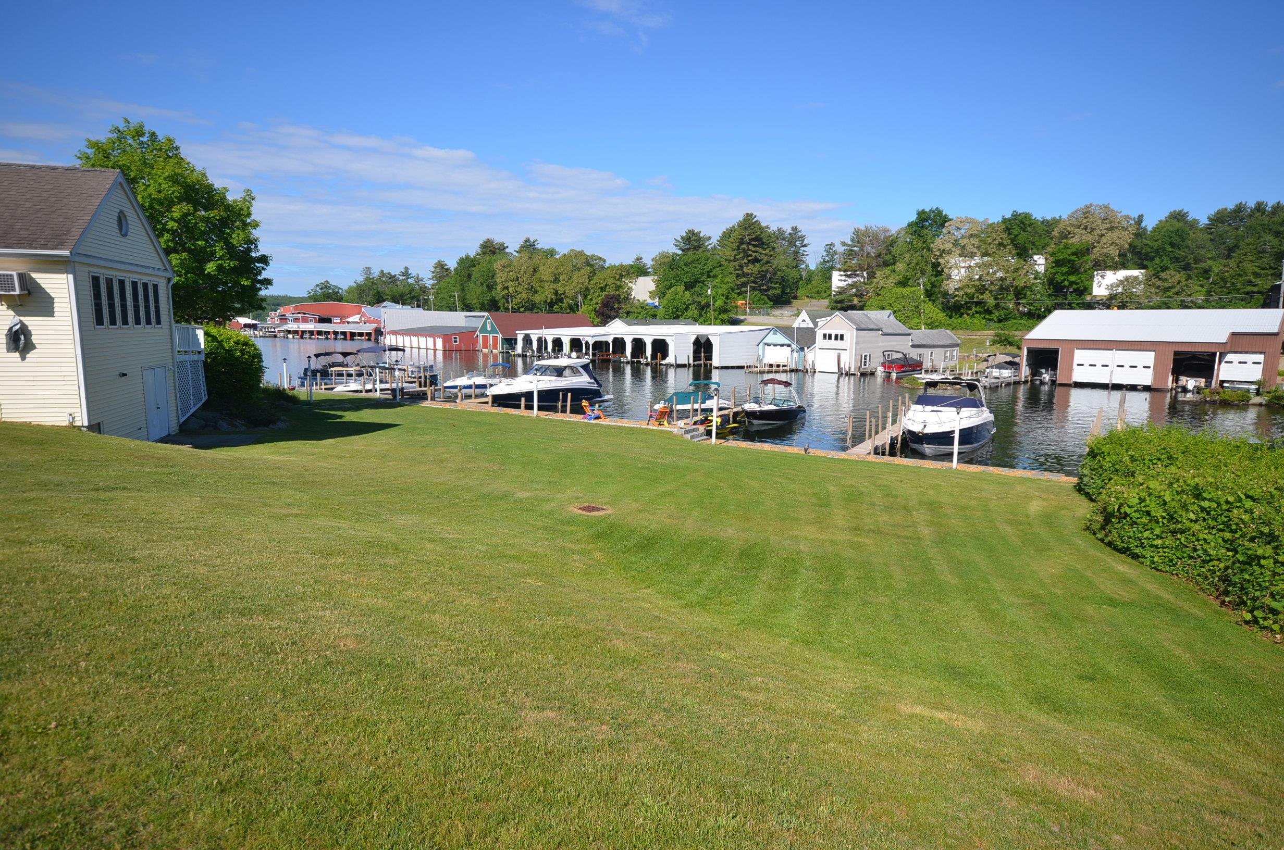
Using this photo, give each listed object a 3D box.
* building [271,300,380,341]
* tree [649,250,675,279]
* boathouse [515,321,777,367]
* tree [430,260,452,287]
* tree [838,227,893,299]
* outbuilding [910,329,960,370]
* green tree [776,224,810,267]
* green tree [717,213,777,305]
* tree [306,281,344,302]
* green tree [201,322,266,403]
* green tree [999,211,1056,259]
[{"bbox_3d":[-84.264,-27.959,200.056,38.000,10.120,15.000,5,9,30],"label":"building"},{"bbox_3d":[5.369,-35.687,180.915,7.500,13.500,7.500,1,8,2],"label":"tree"},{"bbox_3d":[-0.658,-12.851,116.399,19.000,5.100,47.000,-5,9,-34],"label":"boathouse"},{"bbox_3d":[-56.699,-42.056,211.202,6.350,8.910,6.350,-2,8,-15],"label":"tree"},{"bbox_3d":[46.168,-32.874,153.923,11.000,16.200,11.000,3,8,16],"label":"tree"},{"bbox_3d":[33.300,-9.125,89.616,11.200,4.750,4.900,-6,10,-40],"label":"outbuilding"},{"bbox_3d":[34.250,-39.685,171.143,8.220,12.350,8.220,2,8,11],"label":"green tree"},{"bbox_3d":[25.603,-39.427,178.549,14.000,21.830,14.000,2,8,8],"label":"green tree"},{"bbox_3d":[-112.482,-43.084,266.084,12.000,16.000,12.000,-3,8,-23],"label":"tree"},{"bbox_3d":[-15.727,-2.337,28.957,2.340,3.180,2.340,-4,9,-28],"label":"green tree"},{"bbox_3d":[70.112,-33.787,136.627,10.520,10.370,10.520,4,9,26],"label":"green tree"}]

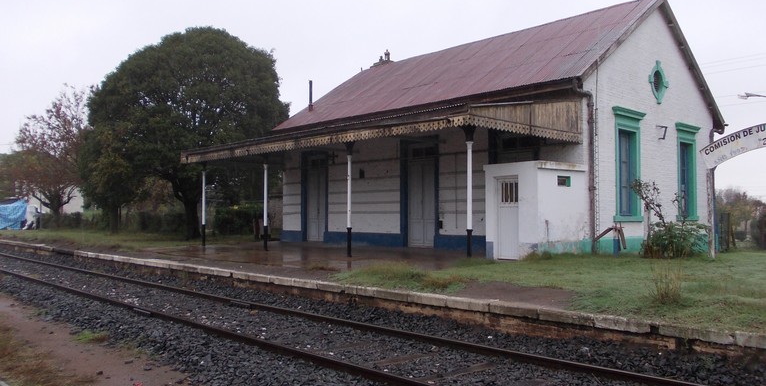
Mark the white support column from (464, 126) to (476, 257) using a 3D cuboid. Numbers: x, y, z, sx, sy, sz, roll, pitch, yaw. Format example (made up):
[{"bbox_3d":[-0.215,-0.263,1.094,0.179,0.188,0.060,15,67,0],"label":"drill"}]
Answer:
[{"bbox_3d":[2.104,0.068,14.988,0.240,3.365,0.240,0,-2,0],"label":"white support column"}]

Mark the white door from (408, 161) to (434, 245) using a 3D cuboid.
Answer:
[{"bbox_3d":[1.387,0.340,21.868,0.080,3.150,1.280,2,-3,-44],"label":"white door"}]

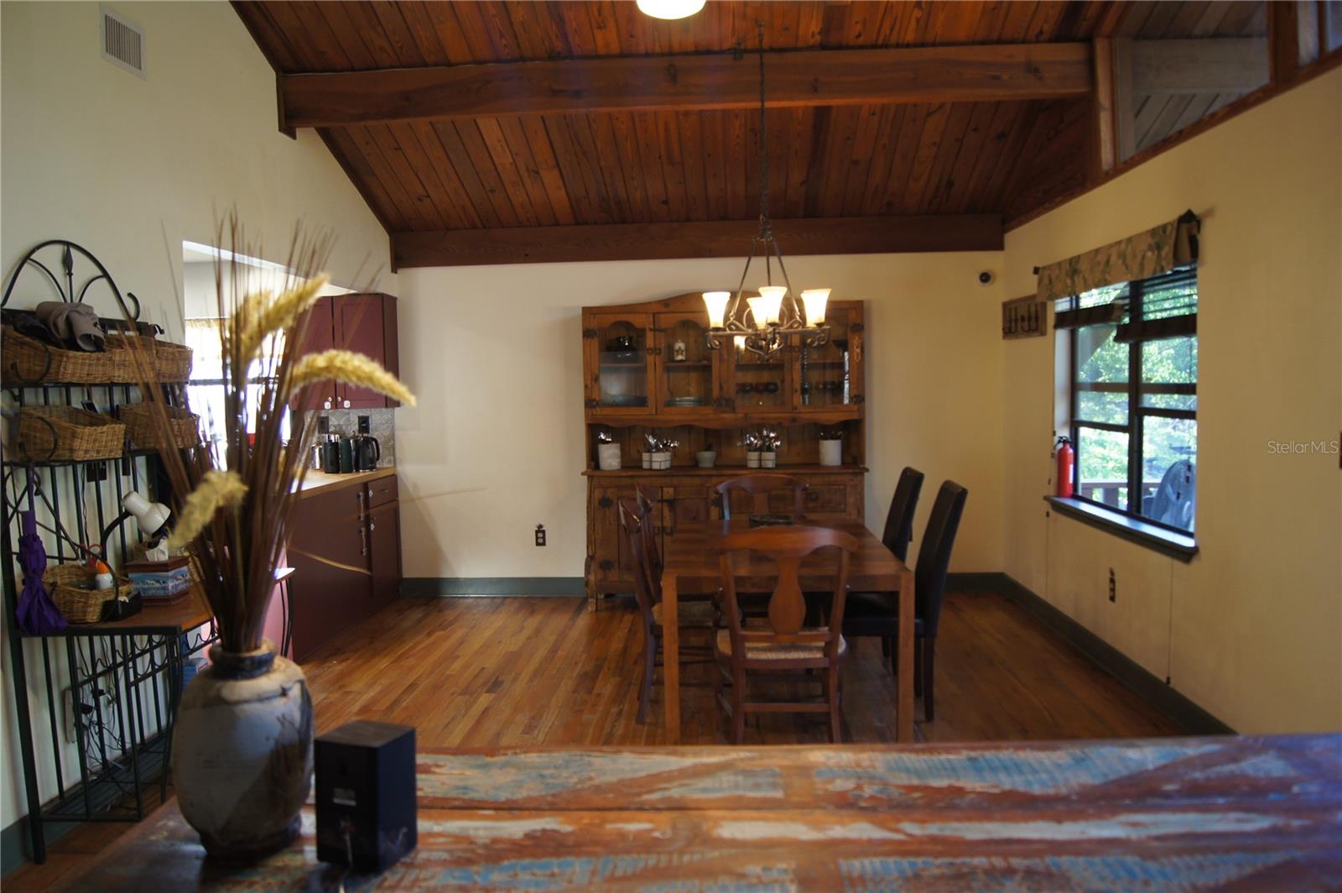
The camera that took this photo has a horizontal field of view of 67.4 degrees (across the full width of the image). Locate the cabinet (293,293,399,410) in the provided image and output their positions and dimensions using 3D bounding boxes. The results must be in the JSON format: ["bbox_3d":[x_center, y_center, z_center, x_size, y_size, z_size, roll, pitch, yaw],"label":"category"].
[{"bbox_3d":[-2.274,-0.655,7.031,0.670,0.773,0.325,-1,4,3],"label":"cabinet"}]

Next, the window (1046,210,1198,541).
[{"bbox_3d":[2.212,-0.327,5.002,0.220,1.373,1.840,-1,4,3],"label":"window"}]

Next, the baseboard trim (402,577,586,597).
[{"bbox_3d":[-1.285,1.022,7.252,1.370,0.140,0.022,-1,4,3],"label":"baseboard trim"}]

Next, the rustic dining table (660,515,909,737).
[{"bbox_3d":[0.512,0.835,4.792,0.995,0.760,1.530,-1,4,3],"label":"rustic dining table"}]

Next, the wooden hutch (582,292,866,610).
[{"bbox_3d":[0.363,0.025,6.862,1.900,2.110,0.470,-1,4,3],"label":"wooden hutch"}]

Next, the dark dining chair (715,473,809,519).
[{"bbox_3d":[0.533,0.666,5.678,0.540,0.980,0.540,-1,4,3],"label":"dark dining chair"}]

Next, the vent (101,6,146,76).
[{"bbox_3d":[-2.102,-1.556,3.884,0.022,0.207,0.292,-1,4,3],"label":"vent"}]

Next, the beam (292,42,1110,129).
[{"bbox_3d":[0.052,-1.858,5.212,4.180,0.252,0.140,-1,4,3],"label":"beam"}]

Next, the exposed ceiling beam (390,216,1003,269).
[{"bbox_3d":[0.170,-1.417,6.956,4.215,0.250,0.110,-1,4,3],"label":"exposed ceiling beam"}]

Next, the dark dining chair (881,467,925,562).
[{"bbox_3d":[1.019,0.651,5.320,0.600,1.035,0.440,-1,4,3],"label":"dark dining chair"}]

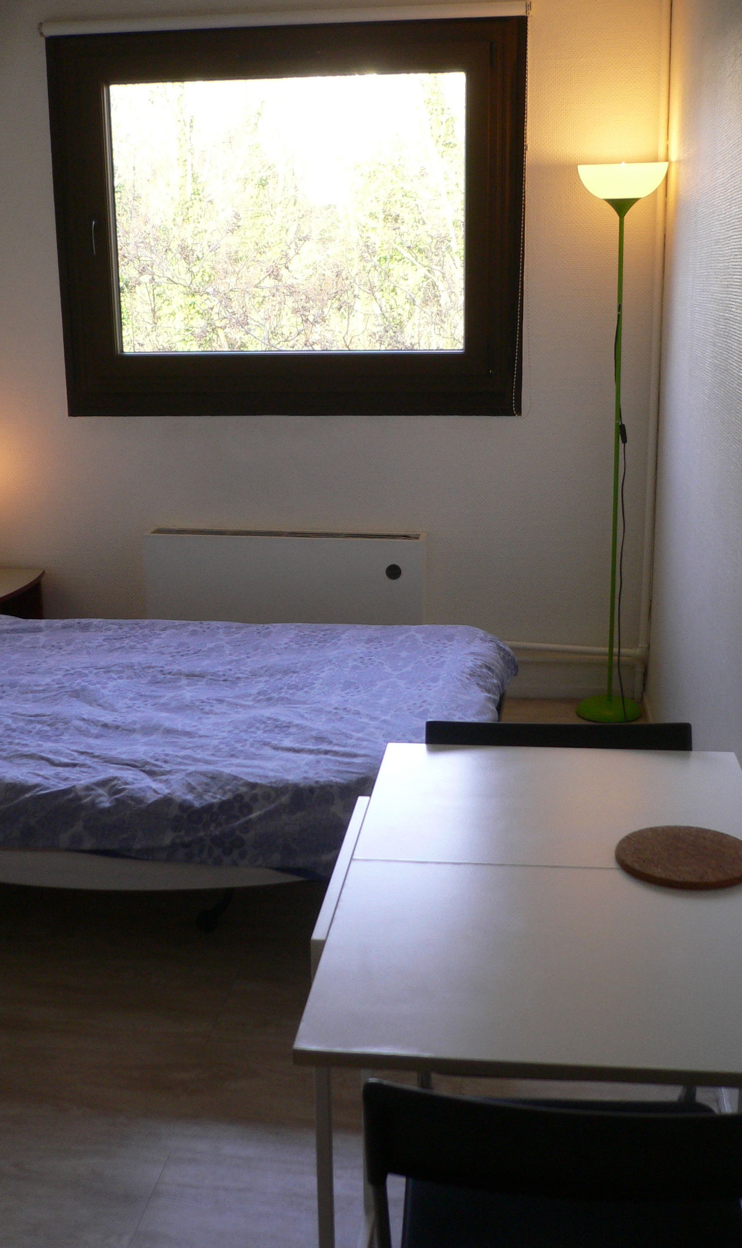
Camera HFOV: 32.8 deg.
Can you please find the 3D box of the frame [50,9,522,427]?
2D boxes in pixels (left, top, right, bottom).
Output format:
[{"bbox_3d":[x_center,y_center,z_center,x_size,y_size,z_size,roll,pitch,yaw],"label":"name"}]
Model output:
[{"bbox_3d":[-0.294,-1.340,4.247,1.600,1.270,0.100,1,15,7],"label":"frame"}]

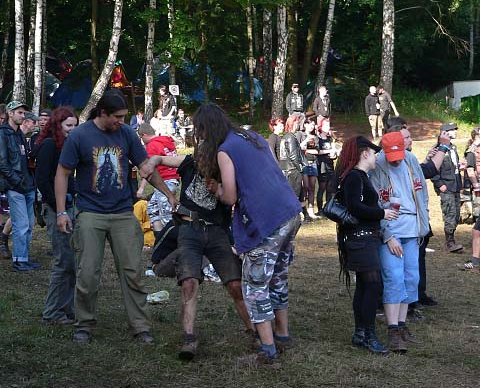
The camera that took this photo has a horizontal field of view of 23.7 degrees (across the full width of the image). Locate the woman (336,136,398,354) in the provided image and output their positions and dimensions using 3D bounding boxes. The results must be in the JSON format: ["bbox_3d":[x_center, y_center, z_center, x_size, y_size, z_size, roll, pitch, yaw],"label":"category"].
[{"bbox_3d":[0.964,0.373,8.600,0.500,1.610,0.470,1,3,21],"label":"woman"}]

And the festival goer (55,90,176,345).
[{"bbox_3d":[-0.867,0.157,8.050,0.850,1.770,0.420,-1,3,-12],"label":"festival goer"}]

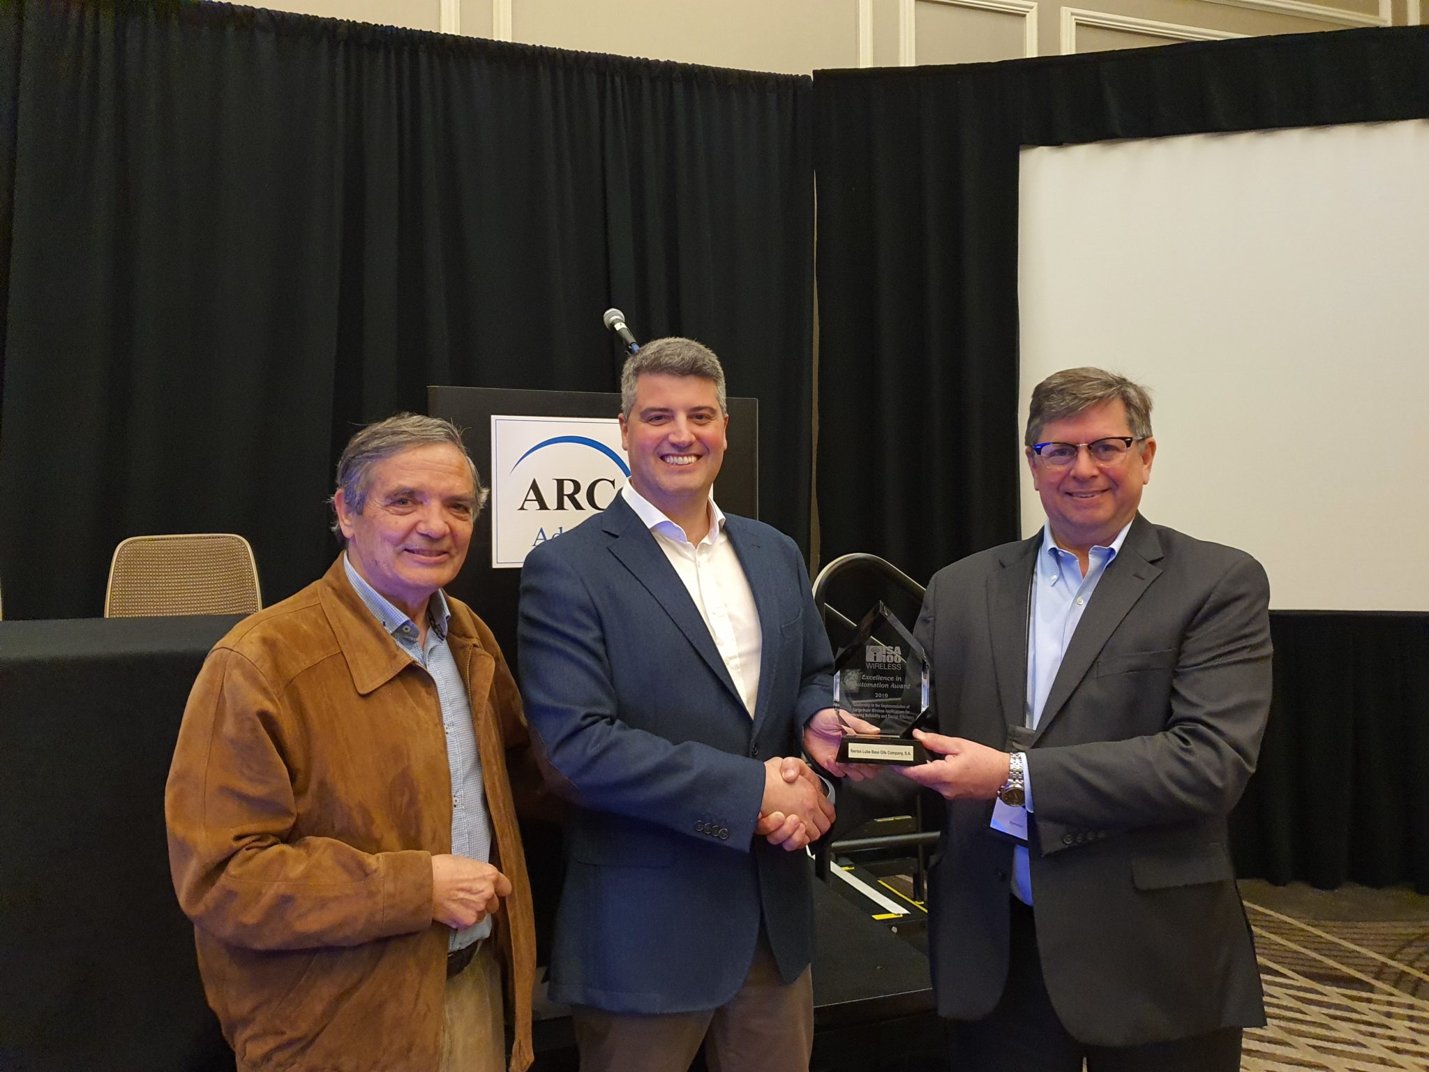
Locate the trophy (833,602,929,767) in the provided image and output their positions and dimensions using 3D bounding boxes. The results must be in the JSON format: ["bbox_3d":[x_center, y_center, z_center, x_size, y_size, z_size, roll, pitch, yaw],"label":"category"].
[{"bbox_3d":[0.213,0.184,1.370,0.121,0.204,0.058,0,-1,12],"label":"trophy"}]

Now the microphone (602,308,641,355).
[{"bbox_3d":[-0.213,-0.477,2.488,0.051,0.051,0.166,1,34,-28],"label":"microphone"}]

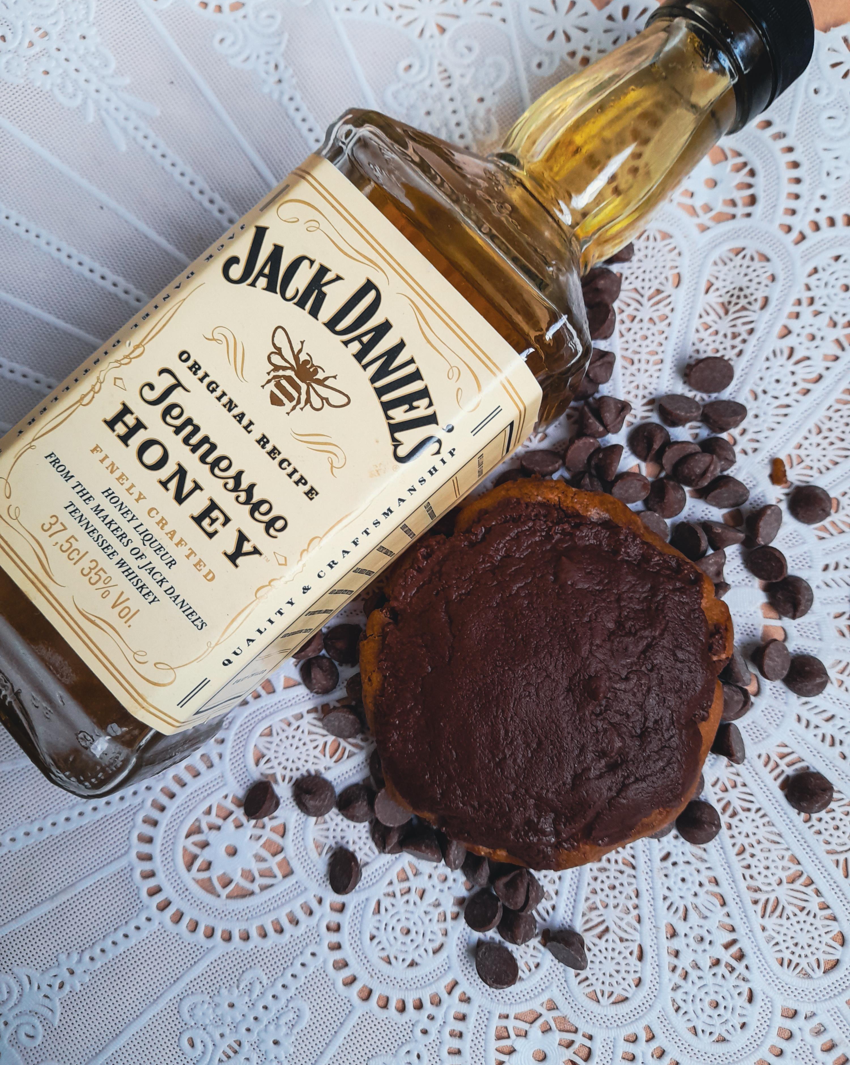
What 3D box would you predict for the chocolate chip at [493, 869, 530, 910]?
[{"bbox_3d":[0.020,0.083,0.191,0.007,0.010,0.010,13,86,-19],"label":"chocolate chip"}]

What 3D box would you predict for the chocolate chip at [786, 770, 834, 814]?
[{"bbox_3d":[0.092,0.061,0.193,0.010,0.007,0.010,2,75,-8],"label":"chocolate chip"}]

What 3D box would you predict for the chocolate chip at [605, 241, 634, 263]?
[{"bbox_3d":[0.048,-0.074,0.207,0.010,0.007,0.010,0,86,2],"label":"chocolate chip"}]

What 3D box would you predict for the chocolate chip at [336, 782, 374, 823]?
[{"bbox_3d":[-0.018,0.066,0.196,0.010,0.007,0.010,-7,85,15],"label":"chocolate chip"}]

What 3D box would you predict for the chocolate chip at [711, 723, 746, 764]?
[{"bbox_3d":[0.074,0.052,0.201,0.007,0.010,0.010,-18,51,38],"label":"chocolate chip"}]

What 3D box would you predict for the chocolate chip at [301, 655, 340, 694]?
[{"bbox_3d":[-0.027,0.035,0.202,0.010,0.007,0.010,0,86,4],"label":"chocolate chip"}]

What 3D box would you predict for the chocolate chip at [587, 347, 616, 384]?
[{"bbox_3d":[0.044,-0.042,0.206,0.007,0.010,0.010,-48,45,34],"label":"chocolate chip"}]

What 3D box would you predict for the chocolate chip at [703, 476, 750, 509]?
[{"bbox_3d":[0.074,-0.012,0.201,0.011,0.011,0.007,5,62,2],"label":"chocolate chip"}]

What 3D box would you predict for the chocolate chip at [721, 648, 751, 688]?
[{"bbox_3d":[0.073,0.034,0.198,0.007,0.010,0.010,-35,84,34],"label":"chocolate chip"}]

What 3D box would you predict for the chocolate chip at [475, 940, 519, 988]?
[{"bbox_3d":[0.016,0.104,0.195,0.011,0.007,0.011,10,52,-13],"label":"chocolate chip"}]

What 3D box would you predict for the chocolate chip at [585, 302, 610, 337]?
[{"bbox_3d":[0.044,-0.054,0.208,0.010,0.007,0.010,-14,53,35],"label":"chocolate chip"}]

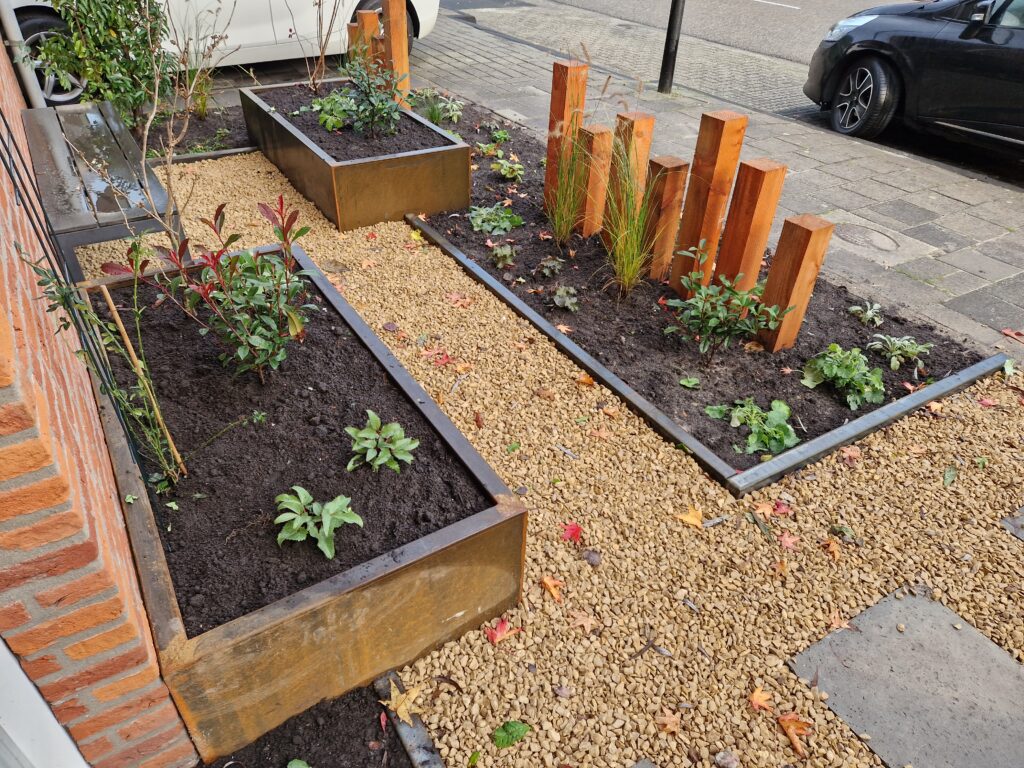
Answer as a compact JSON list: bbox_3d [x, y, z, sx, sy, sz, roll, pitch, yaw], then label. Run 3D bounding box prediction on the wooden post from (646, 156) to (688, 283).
[{"bbox_3d":[0.684,-0.750,3.104,0.117,0.520,0.117,-17,40,-25],"label":"wooden post"}]

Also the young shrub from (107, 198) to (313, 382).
[{"bbox_3d":[-0.828,-0.259,1.888,0.530,0.480,0.460,-14,38,-21],"label":"young shrub"}]

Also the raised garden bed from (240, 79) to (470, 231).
[{"bbox_3d":[-0.989,-1.433,4.061,0.742,0.337,1.727,-18,40,-27],"label":"raised garden bed"}]

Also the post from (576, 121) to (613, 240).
[{"bbox_3d":[0.404,-1.020,3.454,0.117,0.529,0.117,-17,40,-25],"label":"post"}]

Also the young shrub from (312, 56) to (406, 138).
[{"bbox_3d":[-0.848,-1.593,3.806,0.510,0.400,0.420,-5,36,-10],"label":"young shrub"}]

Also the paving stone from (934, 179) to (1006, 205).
[{"bbox_3d":[2.859,-1.181,4.309,0.300,0.050,0.300,-19,41,-26],"label":"paving stone"}]

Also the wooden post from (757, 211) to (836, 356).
[{"bbox_3d":[1.076,-0.381,2.625,0.117,0.511,0.117,-17,40,-25],"label":"wooden post"}]

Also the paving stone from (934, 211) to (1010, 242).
[{"bbox_3d":[2.602,-0.871,3.869,0.320,0.050,0.300,-18,40,-26],"label":"paving stone"}]

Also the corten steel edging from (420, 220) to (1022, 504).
[{"bbox_3d":[0.670,-0.476,3.137,1.450,0.060,2.380,-18,40,-26],"label":"corten steel edging"}]

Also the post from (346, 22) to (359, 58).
[{"bbox_3d":[-1.284,-2.741,5.764,0.120,0.514,0.120,-18,40,-26],"label":"post"}]

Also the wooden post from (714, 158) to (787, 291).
[{"bbox_3d":[0.944,-0.573,2.769,0.117,0.644,0.117,-17,40,-25],"label":"wooden post"}]

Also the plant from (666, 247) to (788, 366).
[{"bbox_3d":[0.790,-0.270,2.503,0.440,0.455,0.400,12,37,13],"label":"plant"}]

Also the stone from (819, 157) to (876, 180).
[{"bbox_3d":[2.268,-1.414,4.597,0.300,0.050,0.300,-19,41,-26],"label":"stone"}]

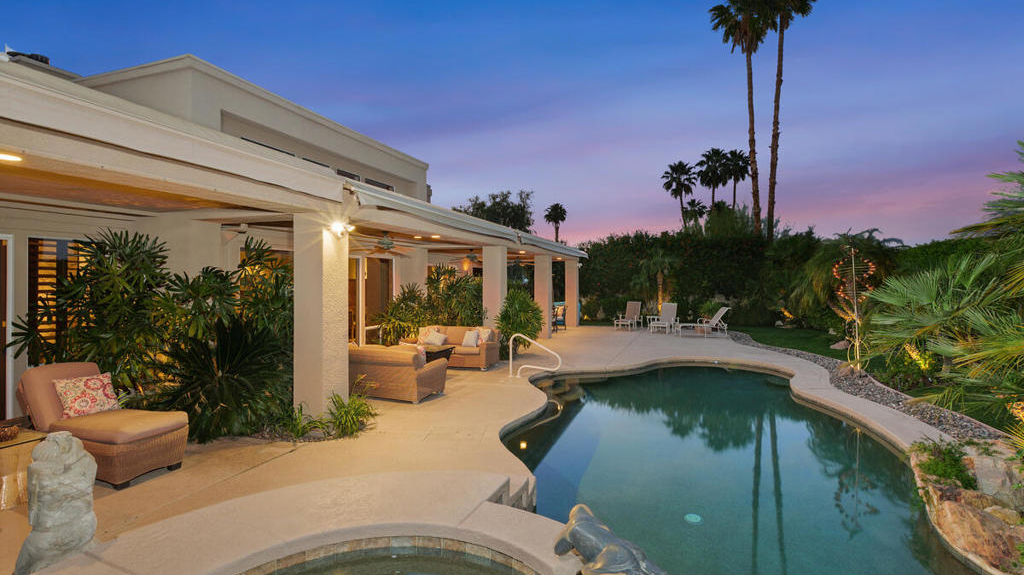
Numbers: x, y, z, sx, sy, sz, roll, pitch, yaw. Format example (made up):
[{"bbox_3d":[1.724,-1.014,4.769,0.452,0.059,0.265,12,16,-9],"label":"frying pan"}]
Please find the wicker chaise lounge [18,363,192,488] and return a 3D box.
[{"bbox_3d":[-3.805,1.184,4.262,1.550,0.900,0.610,0,1,22],"label":"wicker chaise lounge"}]

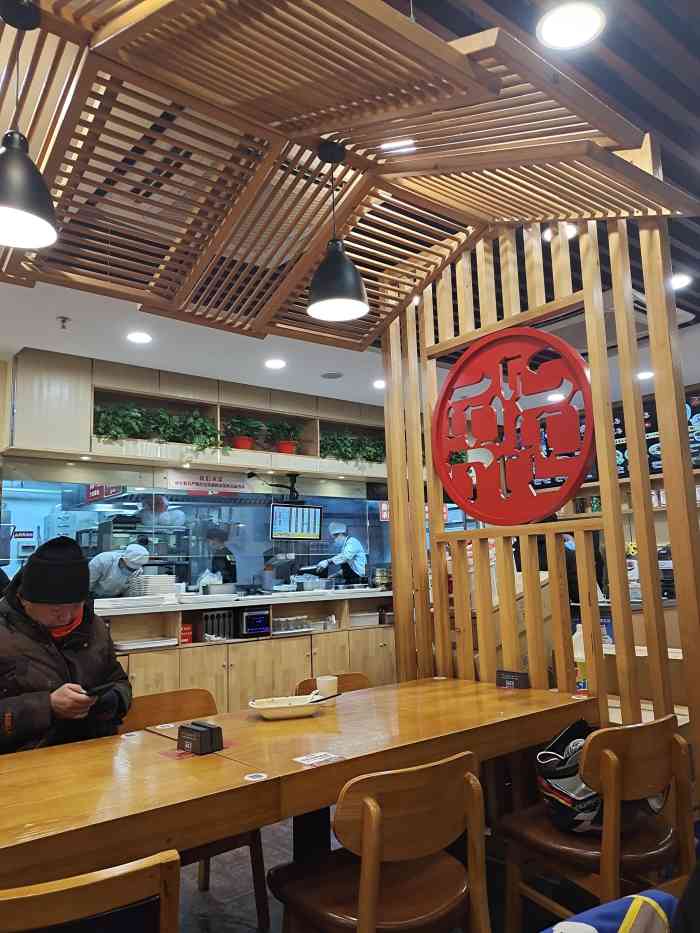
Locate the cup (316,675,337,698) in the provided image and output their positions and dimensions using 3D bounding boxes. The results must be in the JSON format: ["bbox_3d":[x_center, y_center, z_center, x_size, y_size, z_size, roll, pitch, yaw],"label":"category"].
[{"bbox_3d":[-0.075,0.734,2.323,0.073,0.083,0.073,-2,-8,0],"label":"cup"}]

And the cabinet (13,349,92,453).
[{"bbox_3d":[-2.169,-0.430,5.069,0.475,0.685,0.400,5,-11,-38],"label":"cabinet"}]

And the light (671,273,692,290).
[{"bbox_3d":[1.866,-1.056,3.976,0.160,0.030,0.160,5,-11,-38],"label":"light"}]

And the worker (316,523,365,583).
[{"bbox_3d":[-0.061,1.446,7.497,0.580,1.690,0.470,1,-9,-20],"label":"worker"}]

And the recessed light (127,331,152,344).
[{"bbox_3d":[-1.403,-0.857,4.674,0.165,0.030,0.165,-2,-8,0],"label":"recessed light"}]

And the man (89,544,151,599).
[{"bbox_3d":[-1.944,1.385,5.850,0.680,1.440,0.500,-5,-9,23],"label":"man"}]

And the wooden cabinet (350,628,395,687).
[{"bbox_3d":[0.076,1.803,6.533,0.510,0.575,0.450,5,-11,-38],"label":"wooden cabinet"}]

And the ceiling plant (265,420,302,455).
[{"bbox_3d":[-0.578,-0.269,6.293,0.300,0.300,0.290,-2,-8,0],"label":"ceiling plant"}]

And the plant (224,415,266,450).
[{"bbox_3d":[-0.907,-0.288,6.029,0.340,0.310,0.320,-2,-8,0],"label":"plant"}]

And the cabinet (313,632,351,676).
[{"bbox_3d":[-0.291,1.771,6.241,0.425,0.575,0.450,5,-11,-38],"label":"cabinet"}]

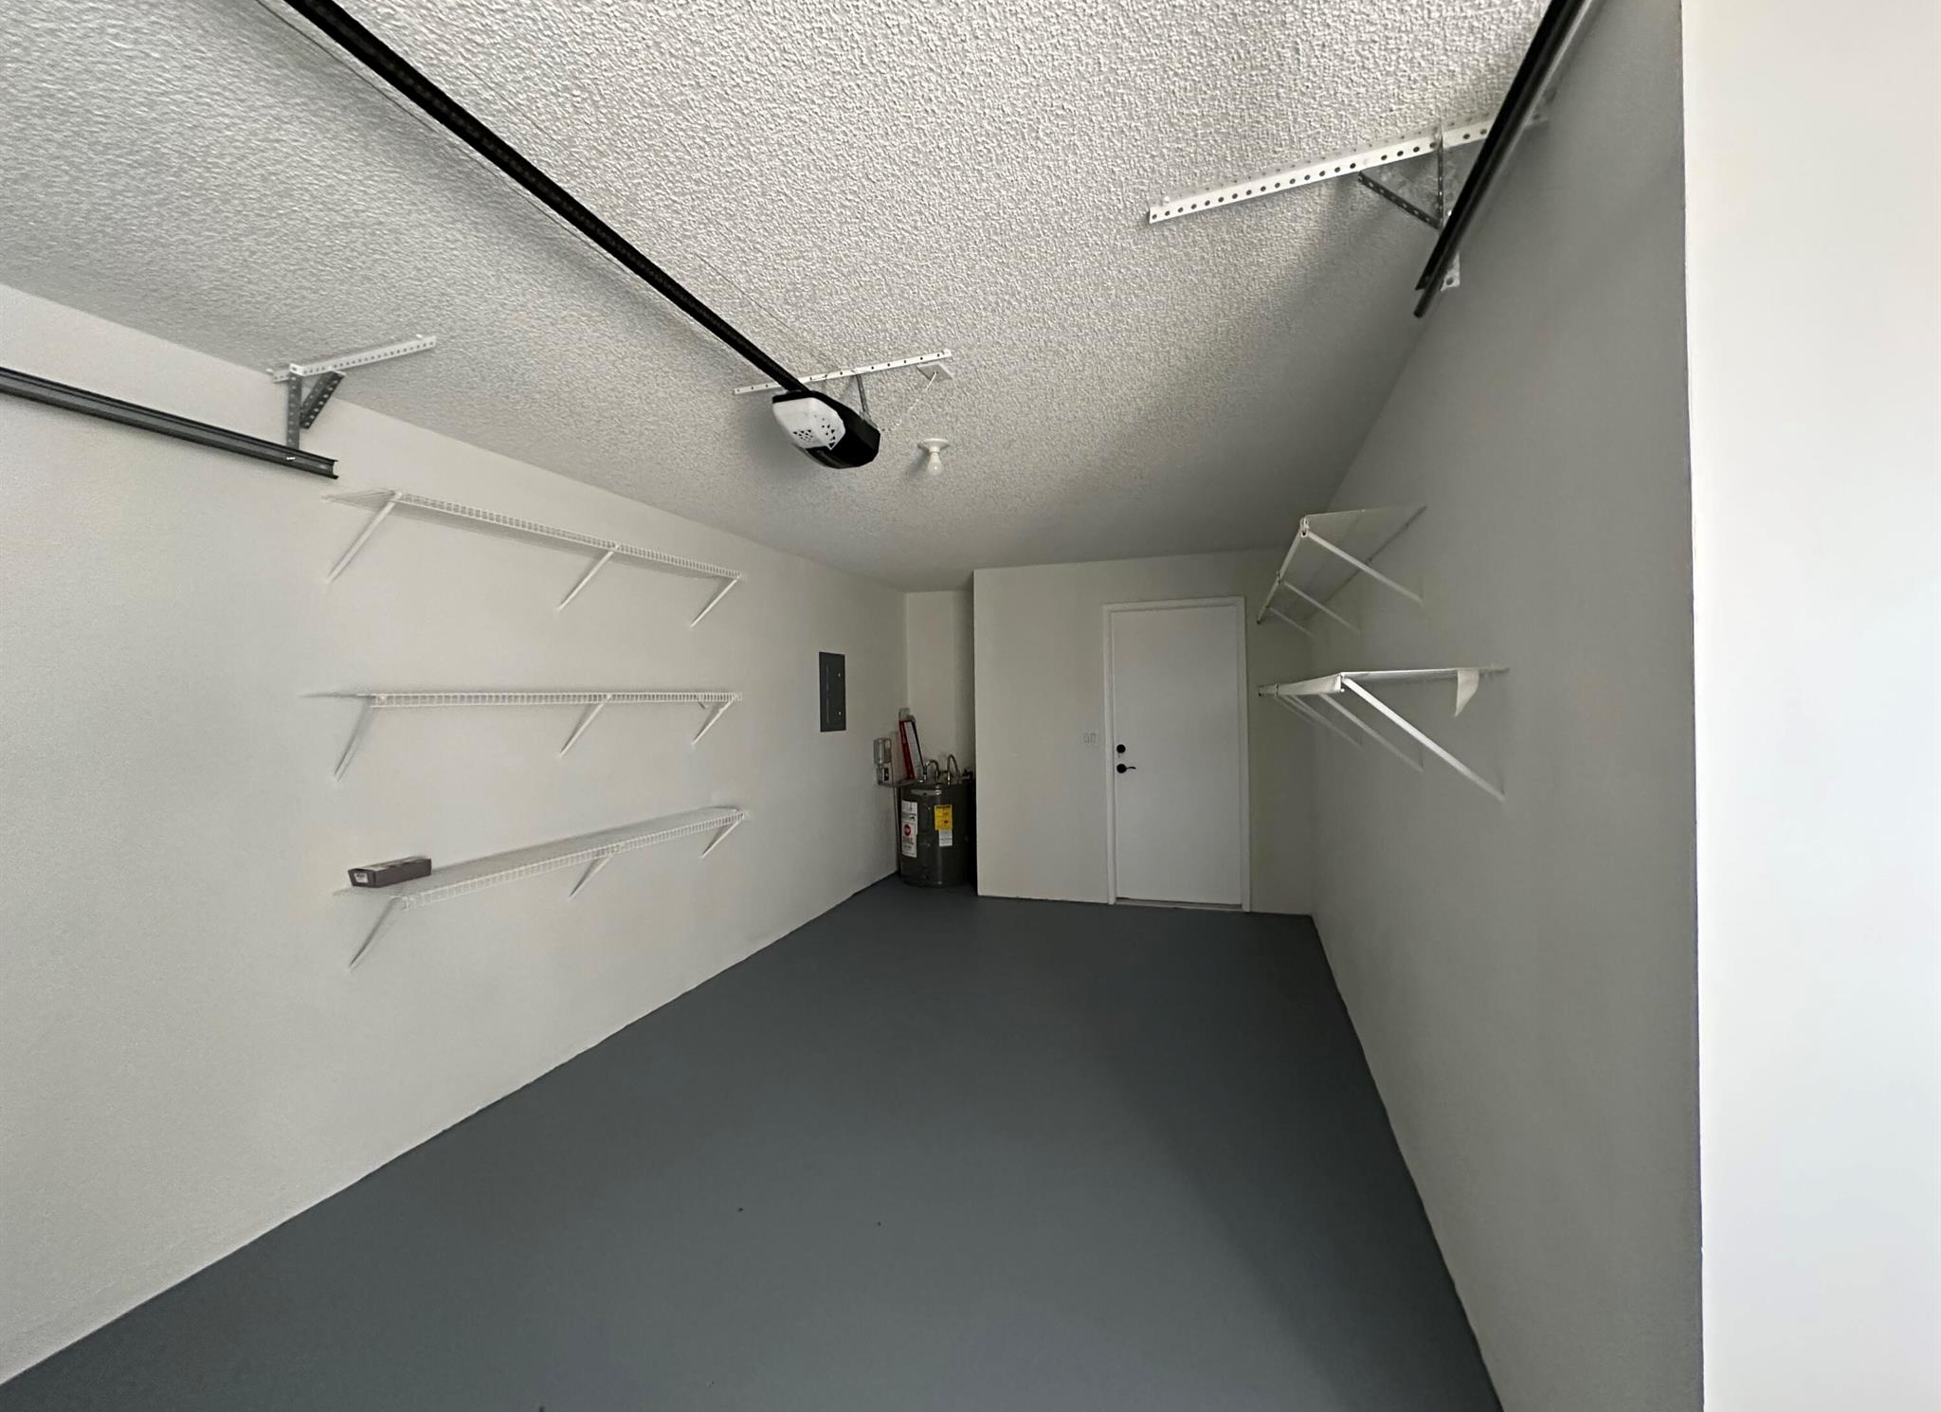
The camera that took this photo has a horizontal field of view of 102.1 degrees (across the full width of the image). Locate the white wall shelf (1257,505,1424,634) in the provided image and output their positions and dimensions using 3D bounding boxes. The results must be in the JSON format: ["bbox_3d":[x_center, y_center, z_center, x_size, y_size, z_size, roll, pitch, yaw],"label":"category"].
[{"bbox_3d":[1.524,-0.416,3.548,0.312,0.255,3.060,-1,0,18],"label":"white wall shelf"}]

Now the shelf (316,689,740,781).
[{"bbox_3d":[-1.555,0.084,3.136,0.320,0.258,1.770,-1,0,18],"label":"shelf"}]

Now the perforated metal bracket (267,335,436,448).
[{"bbox_3d":[-1.679,-0.822,2.120,0.630,0.250,0.065,-1,0,18],"label":"perforated metal bracket"}]

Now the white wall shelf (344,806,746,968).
[{"bbox_3d":[-1.533,0.680,3.169,0.320,0.255,1.750,-1,0,18],"label":"white wall shelf"}]

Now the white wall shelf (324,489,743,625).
[{"bbox_3d":[-1.556,-0.520,3.159,0.315,0.255,1.750,-1,0,18],"label":"white wall shelf"}]

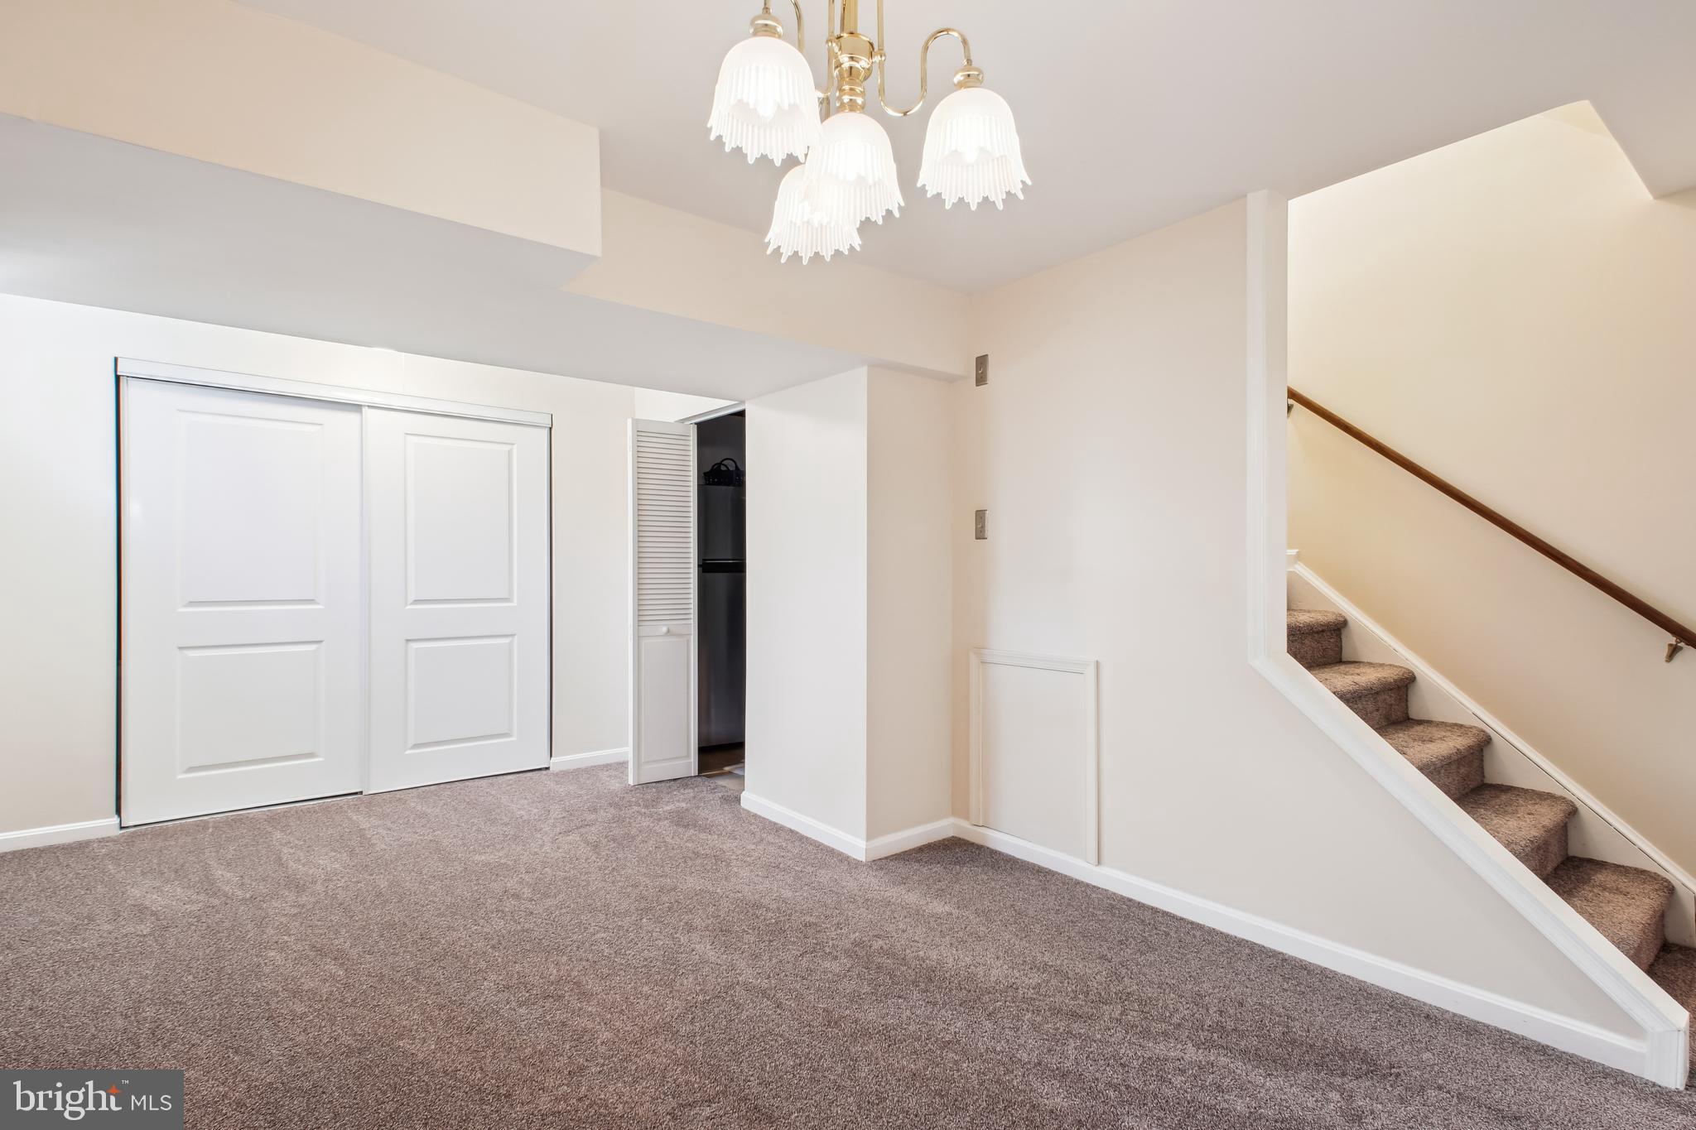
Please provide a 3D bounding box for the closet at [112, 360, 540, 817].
[{"bbox_3d":[-2.500,0.147,3.900,1.820,2.080,0.170,0,0,-36],"label":"closet"}]

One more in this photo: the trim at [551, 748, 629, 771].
[{"bbox_3d":[-1.535,1.165,4.535,0.490,0.077,0.020,0,0,-36],"label":"trim"}]

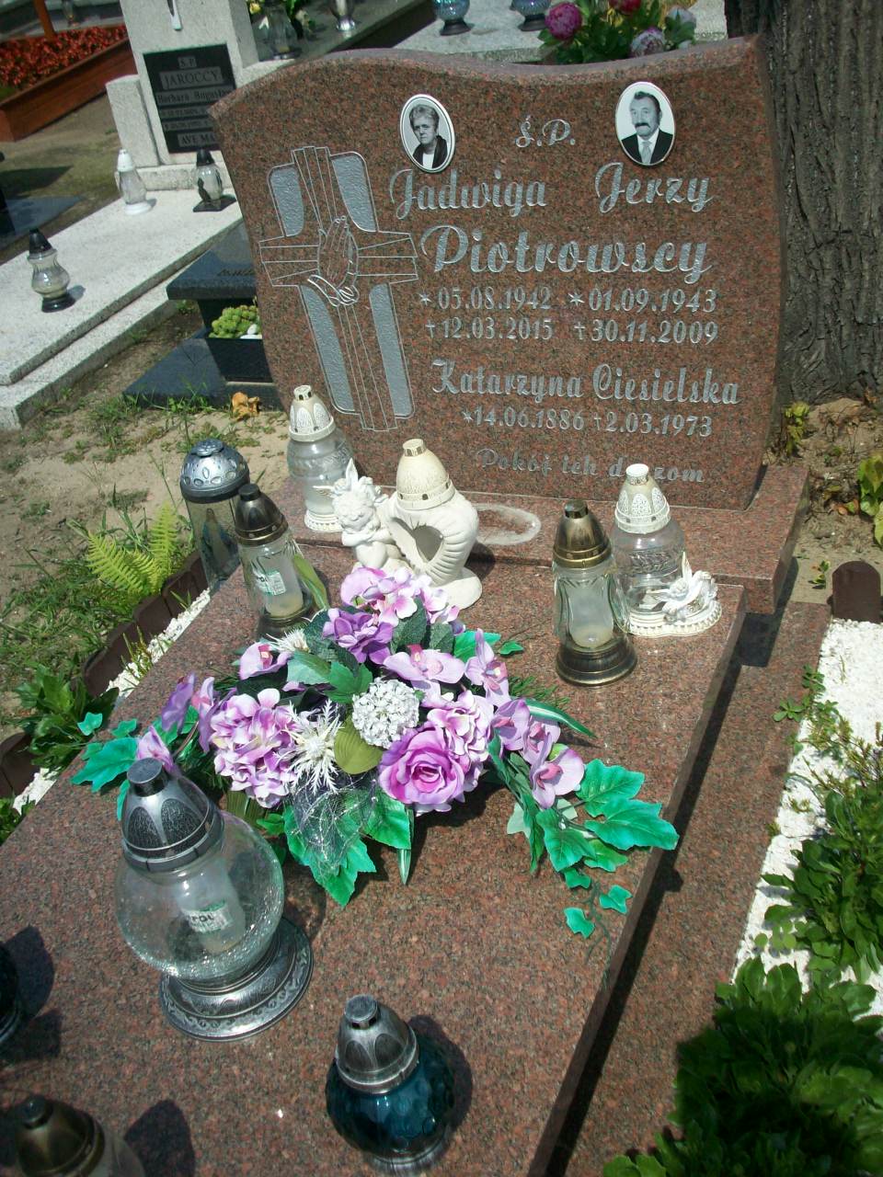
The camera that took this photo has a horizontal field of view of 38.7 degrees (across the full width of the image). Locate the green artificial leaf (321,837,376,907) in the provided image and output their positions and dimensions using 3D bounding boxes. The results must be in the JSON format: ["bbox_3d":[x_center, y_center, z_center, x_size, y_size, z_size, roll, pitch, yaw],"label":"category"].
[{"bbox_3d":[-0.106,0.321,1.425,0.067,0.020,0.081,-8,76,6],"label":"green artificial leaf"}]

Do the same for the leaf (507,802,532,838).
[{"bbox_3d":[0.095,0.284,1.537,0.035,0.025,0.055,6,38,23],"label":"leaf"}]

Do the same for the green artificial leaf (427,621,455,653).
[{"bbox_3d":[-0.001,0.063,1.639,0.040,0.025,0.050,6,38,23],"label":"green artificial leaf"}]

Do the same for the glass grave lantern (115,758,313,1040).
[{"bbox_3d":[-0.260,0.309,1.342,0.173,0.322,0.173,6,38,23],"label":"glass grave lantern"}]

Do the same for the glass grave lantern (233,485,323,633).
[{"bbox_3d":[-0.281,-0.050,2.083,0.115,0.268,0.115,6,38,24],"label":"glass grave lantern"}]

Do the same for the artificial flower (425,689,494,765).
[{"bbox_3d":[0.022,0.174,1.538,0.082,0.090,0.068,-20,-5,-11],"label":"artificial flower"}]

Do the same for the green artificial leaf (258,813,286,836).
[{"bbox_3d":[-0.214,0.299,1.593,0.051,0.015,0.035,2,55,36],"label":"green artificial leaf"}]

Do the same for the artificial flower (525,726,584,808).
[{"bbox_3d":[0.138,0.219,1.550,0.075,0.090,0.050,5,11,23],"label":"artificial flower"}]

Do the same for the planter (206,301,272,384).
[{"bbox_3d":[-0.473,-0.701,3.526,0.320,0.190,0.200,3,33,21],"label":"planter"}]

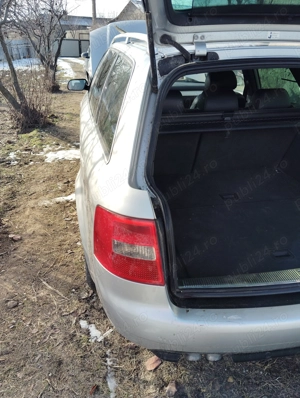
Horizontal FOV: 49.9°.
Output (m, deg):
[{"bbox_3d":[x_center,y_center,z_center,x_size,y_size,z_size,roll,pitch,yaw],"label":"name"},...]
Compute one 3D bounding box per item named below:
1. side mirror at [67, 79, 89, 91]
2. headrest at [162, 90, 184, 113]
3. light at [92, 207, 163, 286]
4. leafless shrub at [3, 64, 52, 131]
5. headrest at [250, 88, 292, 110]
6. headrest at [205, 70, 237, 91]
[{"bbox_3d":[-0.803,-1.271,3.587,0.235,0.125,0.120,-5,28,-8],"label":"side mirror"},{"bbox_3d":[0.109,-0.603,2.003,0.240,0.150,0.100,-4,26,-9],"label":"headrest"},{"bbox_3d":[-0.077,0.166,1.172,0.260,0.280,0.160,0,25,0],"label":"light"},{"bbox_3d":[-2.218,-1.845,5.825,0.800,1.000,0.780,-5,28,-8],"label":"leafless shrub"},{"bbox_3d":[0.801,-0.650,2.118,0.240,0.150,0.100,-4,26,-9],"label":"headrest"},{"bbox_3d":[0.633,-1.066,2.877,0.260,0.190,0.120,-4,26,-9],"label":"headrest"}]

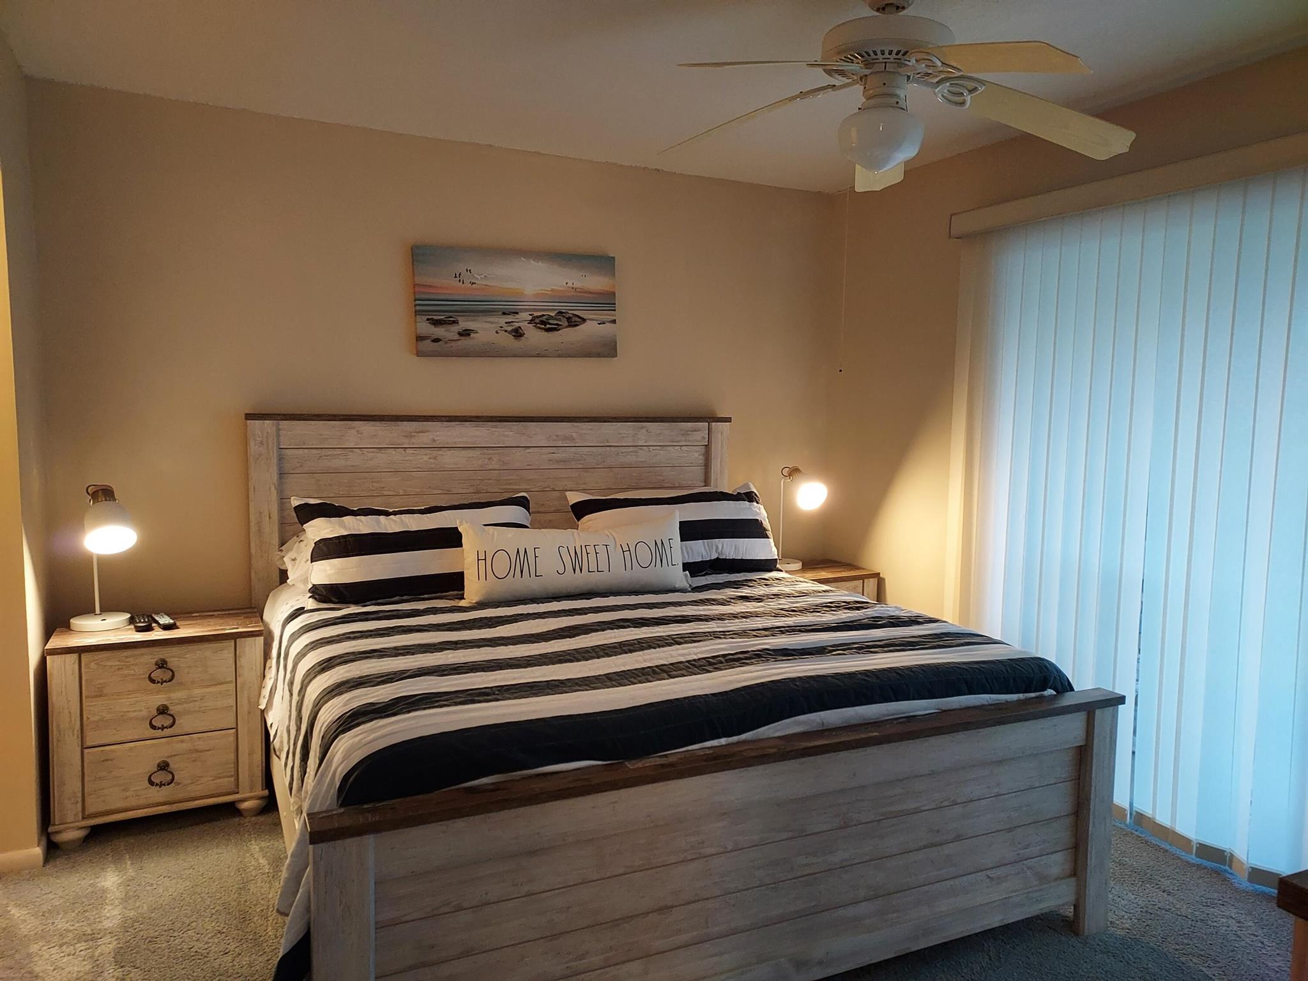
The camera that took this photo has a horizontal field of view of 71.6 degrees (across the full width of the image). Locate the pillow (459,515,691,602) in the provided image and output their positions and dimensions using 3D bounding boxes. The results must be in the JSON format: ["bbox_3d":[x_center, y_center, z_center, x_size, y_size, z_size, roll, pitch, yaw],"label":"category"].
[{"bbox_3d":[-0.280,0.256,3.490,0.910,0.320,0.140,-1,-18,-25],"label":"pillow"}]

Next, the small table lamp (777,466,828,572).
[{"bbox_3d":[0.663,0.139,4.293,0.230,0.475,0.250,-1,6,-25],"label":"small table lamp"}]

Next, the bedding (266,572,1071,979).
[{"bbox_3d":[-0.102,0.721,2.927,2.140,0.580,1.820,-1,6,-25],"label":"bedding"}]

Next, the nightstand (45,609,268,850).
[{"bbox_3d":[-1.643,0.781,3.040,0.611,0.662,0.360,-2,7,-28],"label":"nightstand"}]

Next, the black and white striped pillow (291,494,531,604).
[{"bbox_3d":[-0.893,0.204,3.420,0.890,0.420,0.190,-1,-22,-25],"label":"black and white striped pillow"}]

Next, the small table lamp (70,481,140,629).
[{"bbox_3d":[-1.799,0.213,2.961,0.180,0.475,0.240,-4,8,-43],"label":"small table lamp"}]

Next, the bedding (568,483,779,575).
[{"bbox_3d":[0.080,0.177,3.876,0.910,0.420,0.190,-1,-22,-25],"label":"bedding"}]

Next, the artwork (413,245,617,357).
[{"bbox_3d":[-0.576,-0.795,3.888,0.884,0.443,0.035,-4,7,-25],"label":"artwork"}]

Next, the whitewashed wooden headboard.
[{"bbox_3d":[-0.616,0.363,3.939,2.084,1.364,0.090,-1,6,-25],"label":"whitewashed wooden headboard"}]

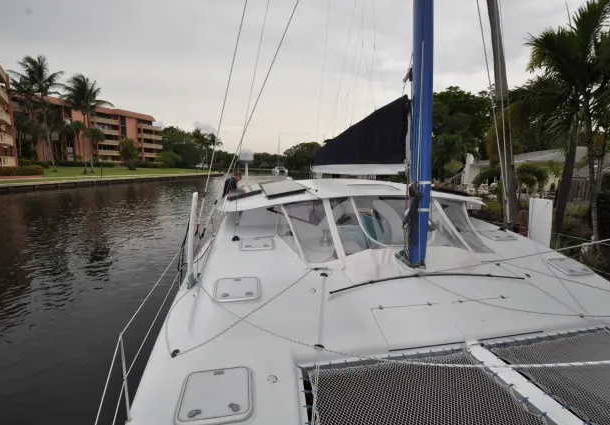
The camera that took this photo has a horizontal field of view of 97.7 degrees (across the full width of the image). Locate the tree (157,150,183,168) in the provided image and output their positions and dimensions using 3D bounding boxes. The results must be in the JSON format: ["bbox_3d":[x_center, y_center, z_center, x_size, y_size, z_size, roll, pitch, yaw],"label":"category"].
[{"bbox_3d":[-39.161,-15.416,77.536,6.800,5.140,6.800,-5,12,-26],"label":"tree"}]

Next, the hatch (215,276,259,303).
[{"bbox_3d":[-0.824,0.931,3.250,0.510,0.060,0.450,-2,18,-11],"label":"hatch"}]

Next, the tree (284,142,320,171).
[{"bbox_3d":[-0.586,-21.723,104.016,15.000,10.900,15.000,0,10,0],"label":"tree"}]

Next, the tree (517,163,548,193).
[{"bbox_3d":[16.053,-2.351,18.791,1.800,2.310,1.800,8,14,40],"label":"tree"}]

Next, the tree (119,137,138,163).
[{"bbox_3d":[-41.332,-14.130,62.360,3.800,7.090,3.800,-7,12,-32],"label":"tree"}]

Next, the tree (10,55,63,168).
[{"bbox_3d":[-48.588,-17.655,48.190,7.400,20.060,7.400,-10,14,-43],"label":"tree"}]

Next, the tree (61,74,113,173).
[{"bbox_3d":[-39.572,-15.860,48.450,7.400,17.170,7.400,-8,13,-37],"label":"tree"}]

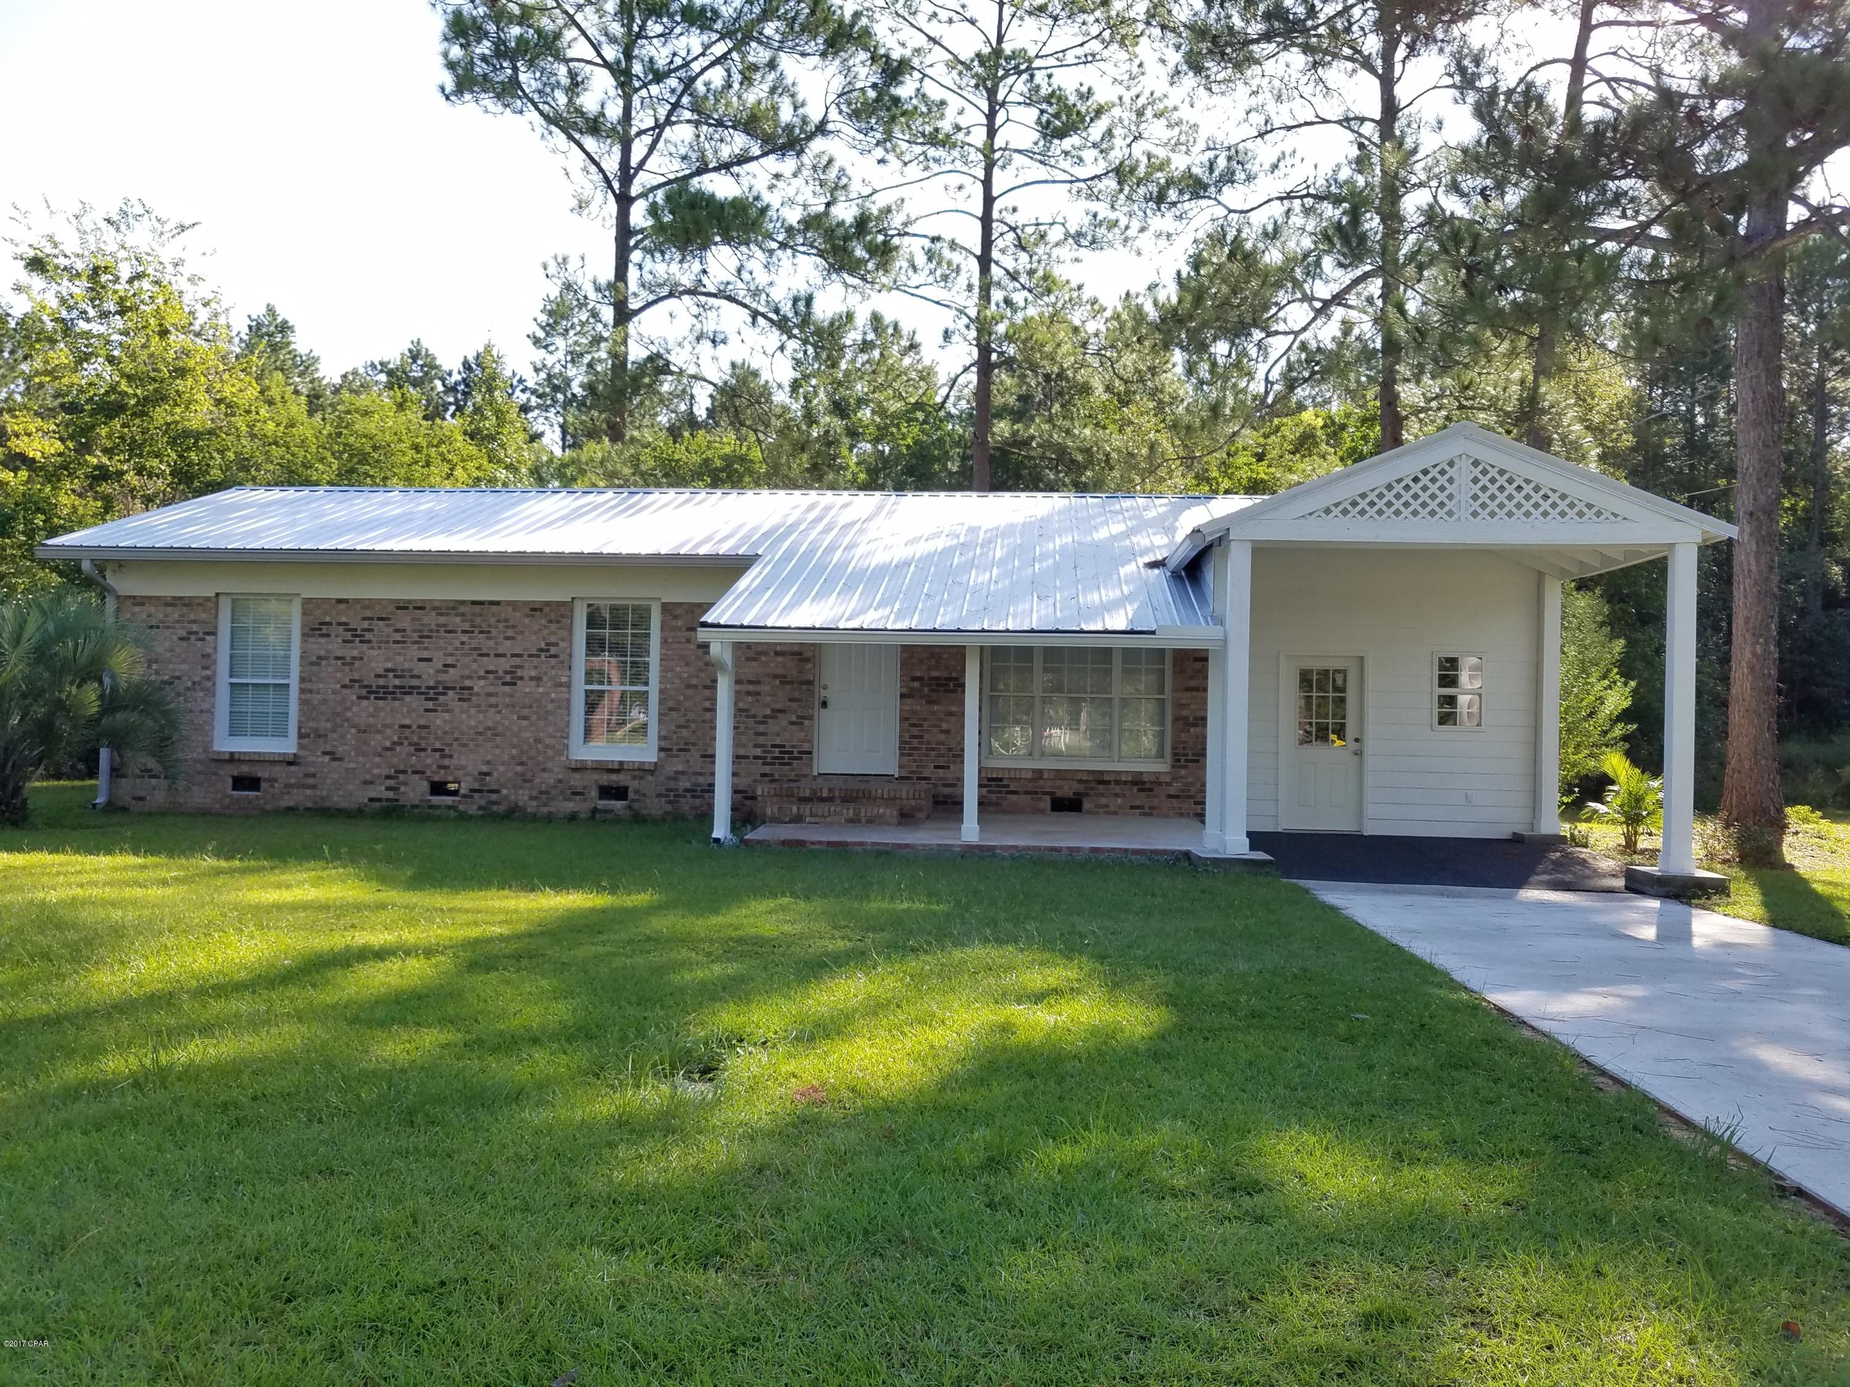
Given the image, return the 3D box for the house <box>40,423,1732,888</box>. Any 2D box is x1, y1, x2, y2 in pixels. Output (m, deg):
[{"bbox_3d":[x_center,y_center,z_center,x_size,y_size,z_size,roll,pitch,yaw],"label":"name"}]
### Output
[{"bbox_3d":[-1.391,-0.653,18.376,18.120,4.530,10.800,1,-1,4],"label":"house"}]

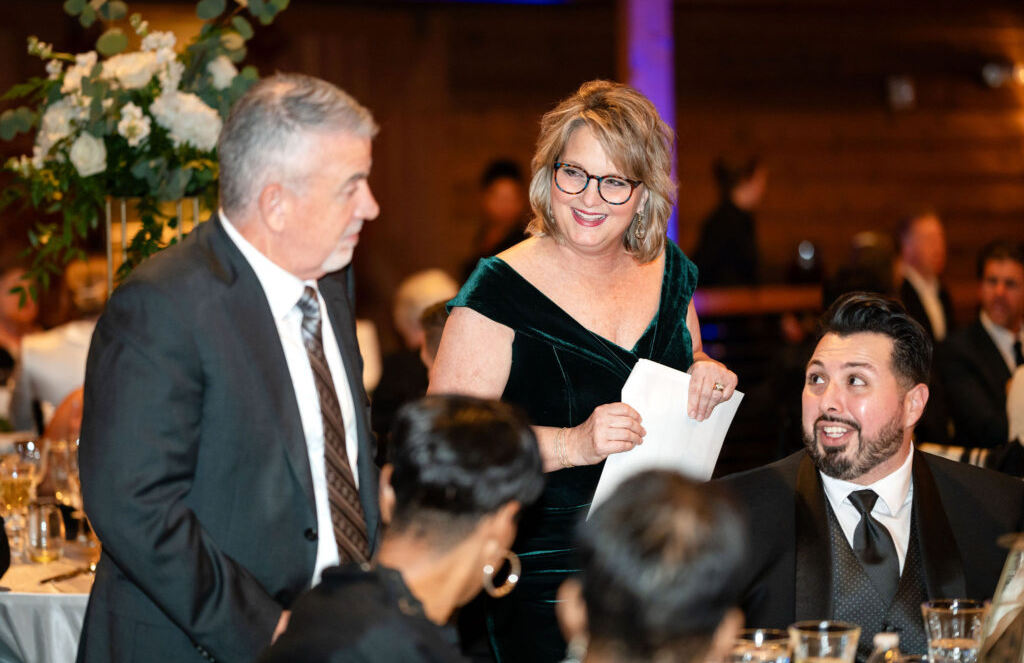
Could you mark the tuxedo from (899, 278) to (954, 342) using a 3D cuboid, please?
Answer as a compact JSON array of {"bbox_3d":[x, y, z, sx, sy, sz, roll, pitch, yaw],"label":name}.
[{"bbox_3d":[1.410,0.090,8.500,0.320,0.600,0.460,2,3,42],"label":"tuxedo"}]

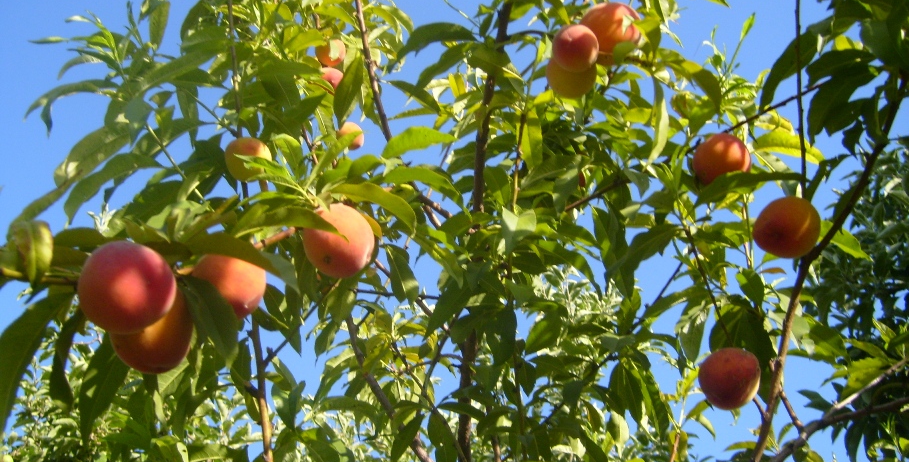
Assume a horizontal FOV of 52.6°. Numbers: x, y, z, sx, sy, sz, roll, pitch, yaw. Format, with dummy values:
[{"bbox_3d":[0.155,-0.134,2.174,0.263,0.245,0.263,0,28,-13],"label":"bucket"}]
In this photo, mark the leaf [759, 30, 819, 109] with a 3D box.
[{"bbox_3d":[0.356,-0.172,0.980,0.020,0.124,0.033,29,-22,32],"label":"leaf"}]

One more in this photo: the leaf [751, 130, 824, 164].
[{"bbox_3d":[0.406,-0.102,1.120,0.092,0.035,0.035,11,-12,3],"label":"leaf"}]

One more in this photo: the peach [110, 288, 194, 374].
[{"bbox_3d":[-0.250,0.083,0.760,0.070,0.070,0.070,0,-20,0],"label":"peach"}]

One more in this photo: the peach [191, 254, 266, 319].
[{"bbox_3d":[-0.201,0.048,0.820,0.067,0.065,0.067,0,-22,0],"label":"peach"}]

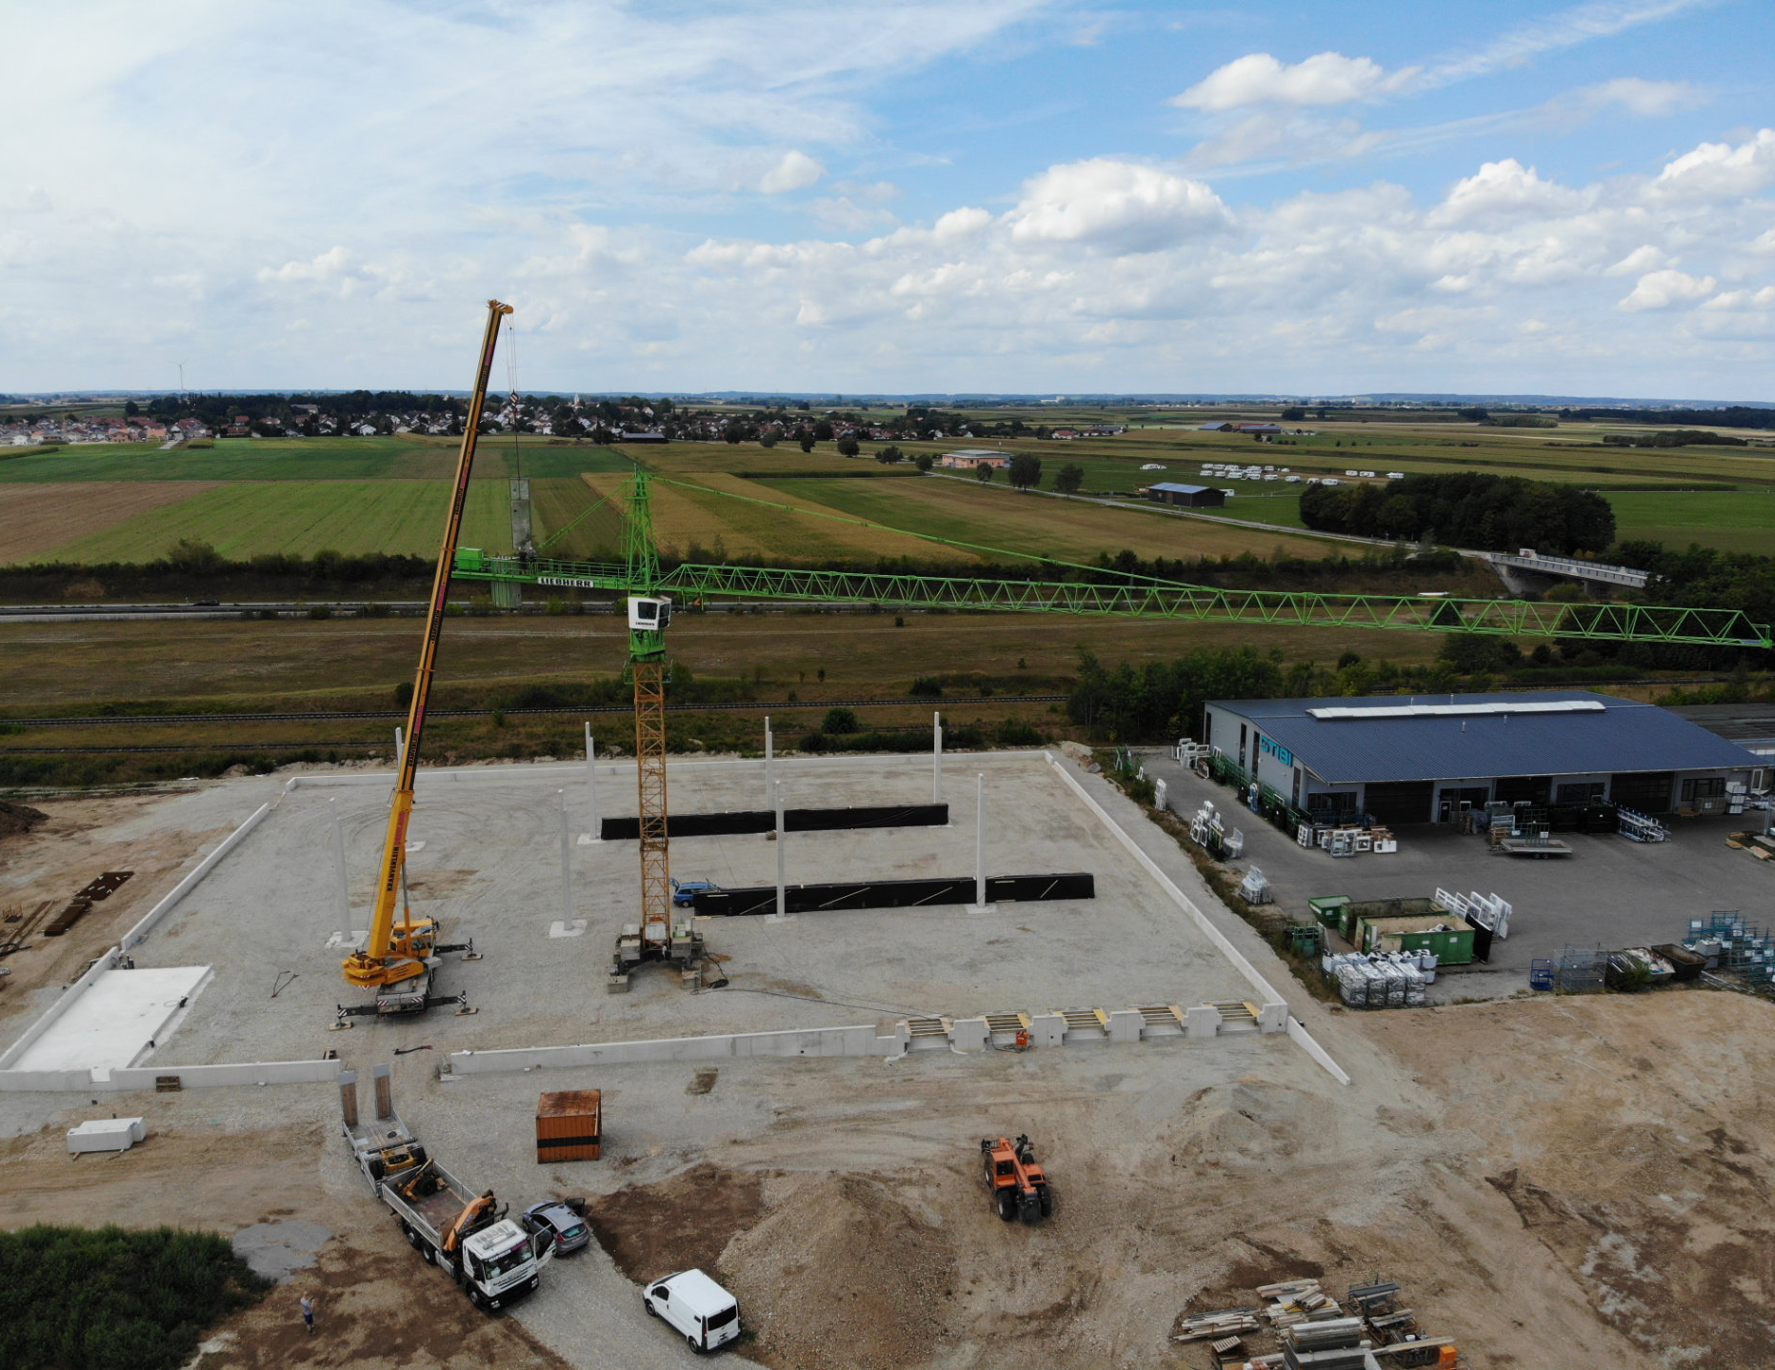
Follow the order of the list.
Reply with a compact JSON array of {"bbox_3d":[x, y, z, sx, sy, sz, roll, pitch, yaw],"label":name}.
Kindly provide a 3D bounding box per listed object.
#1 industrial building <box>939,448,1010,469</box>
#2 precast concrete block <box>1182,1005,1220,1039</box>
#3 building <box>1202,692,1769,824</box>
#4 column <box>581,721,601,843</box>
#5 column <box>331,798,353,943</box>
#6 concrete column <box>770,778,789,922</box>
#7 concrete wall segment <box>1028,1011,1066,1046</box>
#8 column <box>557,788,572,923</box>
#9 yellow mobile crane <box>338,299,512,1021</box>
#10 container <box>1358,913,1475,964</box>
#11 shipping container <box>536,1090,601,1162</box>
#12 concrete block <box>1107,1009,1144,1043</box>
[{"bbox_3d":[46.670,-117.430,659.860,34.000,8.000,24.000,2,13,8],"label":"industrial building"},{"bbox_3d":[19.204,20.723,77.783,2.499,1.924,0.350,-1,13,-7],"label":"precast concrete block"},{"bbox_3d":[56.101,6.598,122.510,42.500,7.800,25.600,-2,13,-8],"label":"building"},{"bbox_3d":[-25.096,8.196,107.468,0.530,10.200,0.530,-2,13,-7],"label":"column"},{"bbox_3d":[-37.624,12.761,87.387,0.530,10.200,0.530,-2,13,-7],"label":"column"},{"bbox_3d":[-7.654,11.940,91.299,0.530,10.200,0.530,-2,13,-7],"label":"concrete column"},{"bbox_3d":[9.664,20.944,76.675,2.378,1.900,0.350,-1,13,-7],"label":"concrete wall segment"},{"bbox_3d":[-22.617,12.350,89.346,0.530,10.200,0.530,-2,13,-7],"label":"column"},{"bbox_3d":[-28.711,-2.073,79.013,13.260,42.900,12.600,-4,13,-16],"label":"yellow mobile crane"},{"bbox_3d":[36.165,17.561,86.516,6.700,2.390,2.450,-2,13,-9],"label":"container"},{"bbox_3d":[-16.217,22.503,64.774,2.990,2.600,2.400,-2,13,-7],"label":"shipping container"},{"bbox_3d":[14.392,20.832,77.169,2.467,1.882,0.350,-1,13,-7],"label":"concrete block"}]

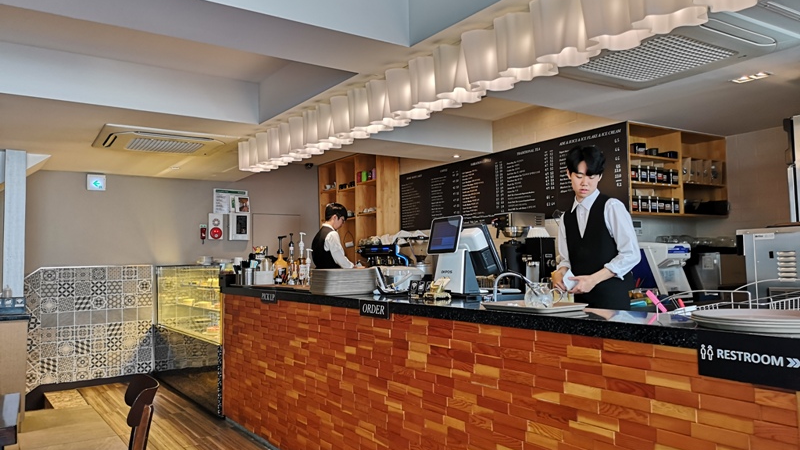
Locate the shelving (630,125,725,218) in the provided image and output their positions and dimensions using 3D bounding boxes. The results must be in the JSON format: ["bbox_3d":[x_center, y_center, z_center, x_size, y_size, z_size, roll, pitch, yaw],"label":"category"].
[{"bbox_3d":[2.129,-0.405,5.051,1.360,0.690,0.340,1,-4,-34],"label":"shelving"}]

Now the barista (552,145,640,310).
[{"bbox_3d":[0.921,0.507,2.854,0.470,1.760,0.370,-4,-4,43],"label":"barista"}]

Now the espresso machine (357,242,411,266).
[{"bbox_3d":[-0.021,0.447,6.284,0.500,0.500,0.740,1,-4,-34],"label":"espresso machine"}]

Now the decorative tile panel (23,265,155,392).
[{"bbox_3d":[-3.175,1.026,6.451,1.210,1.200,0.050,1,-4,-34],"label":"decorative tile panel"}]

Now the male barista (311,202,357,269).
[{"bbox_3d":[-0.562,0.667,5.555,0.450,1.750,0.470,0,-3,-22],"label":"male barista"}]

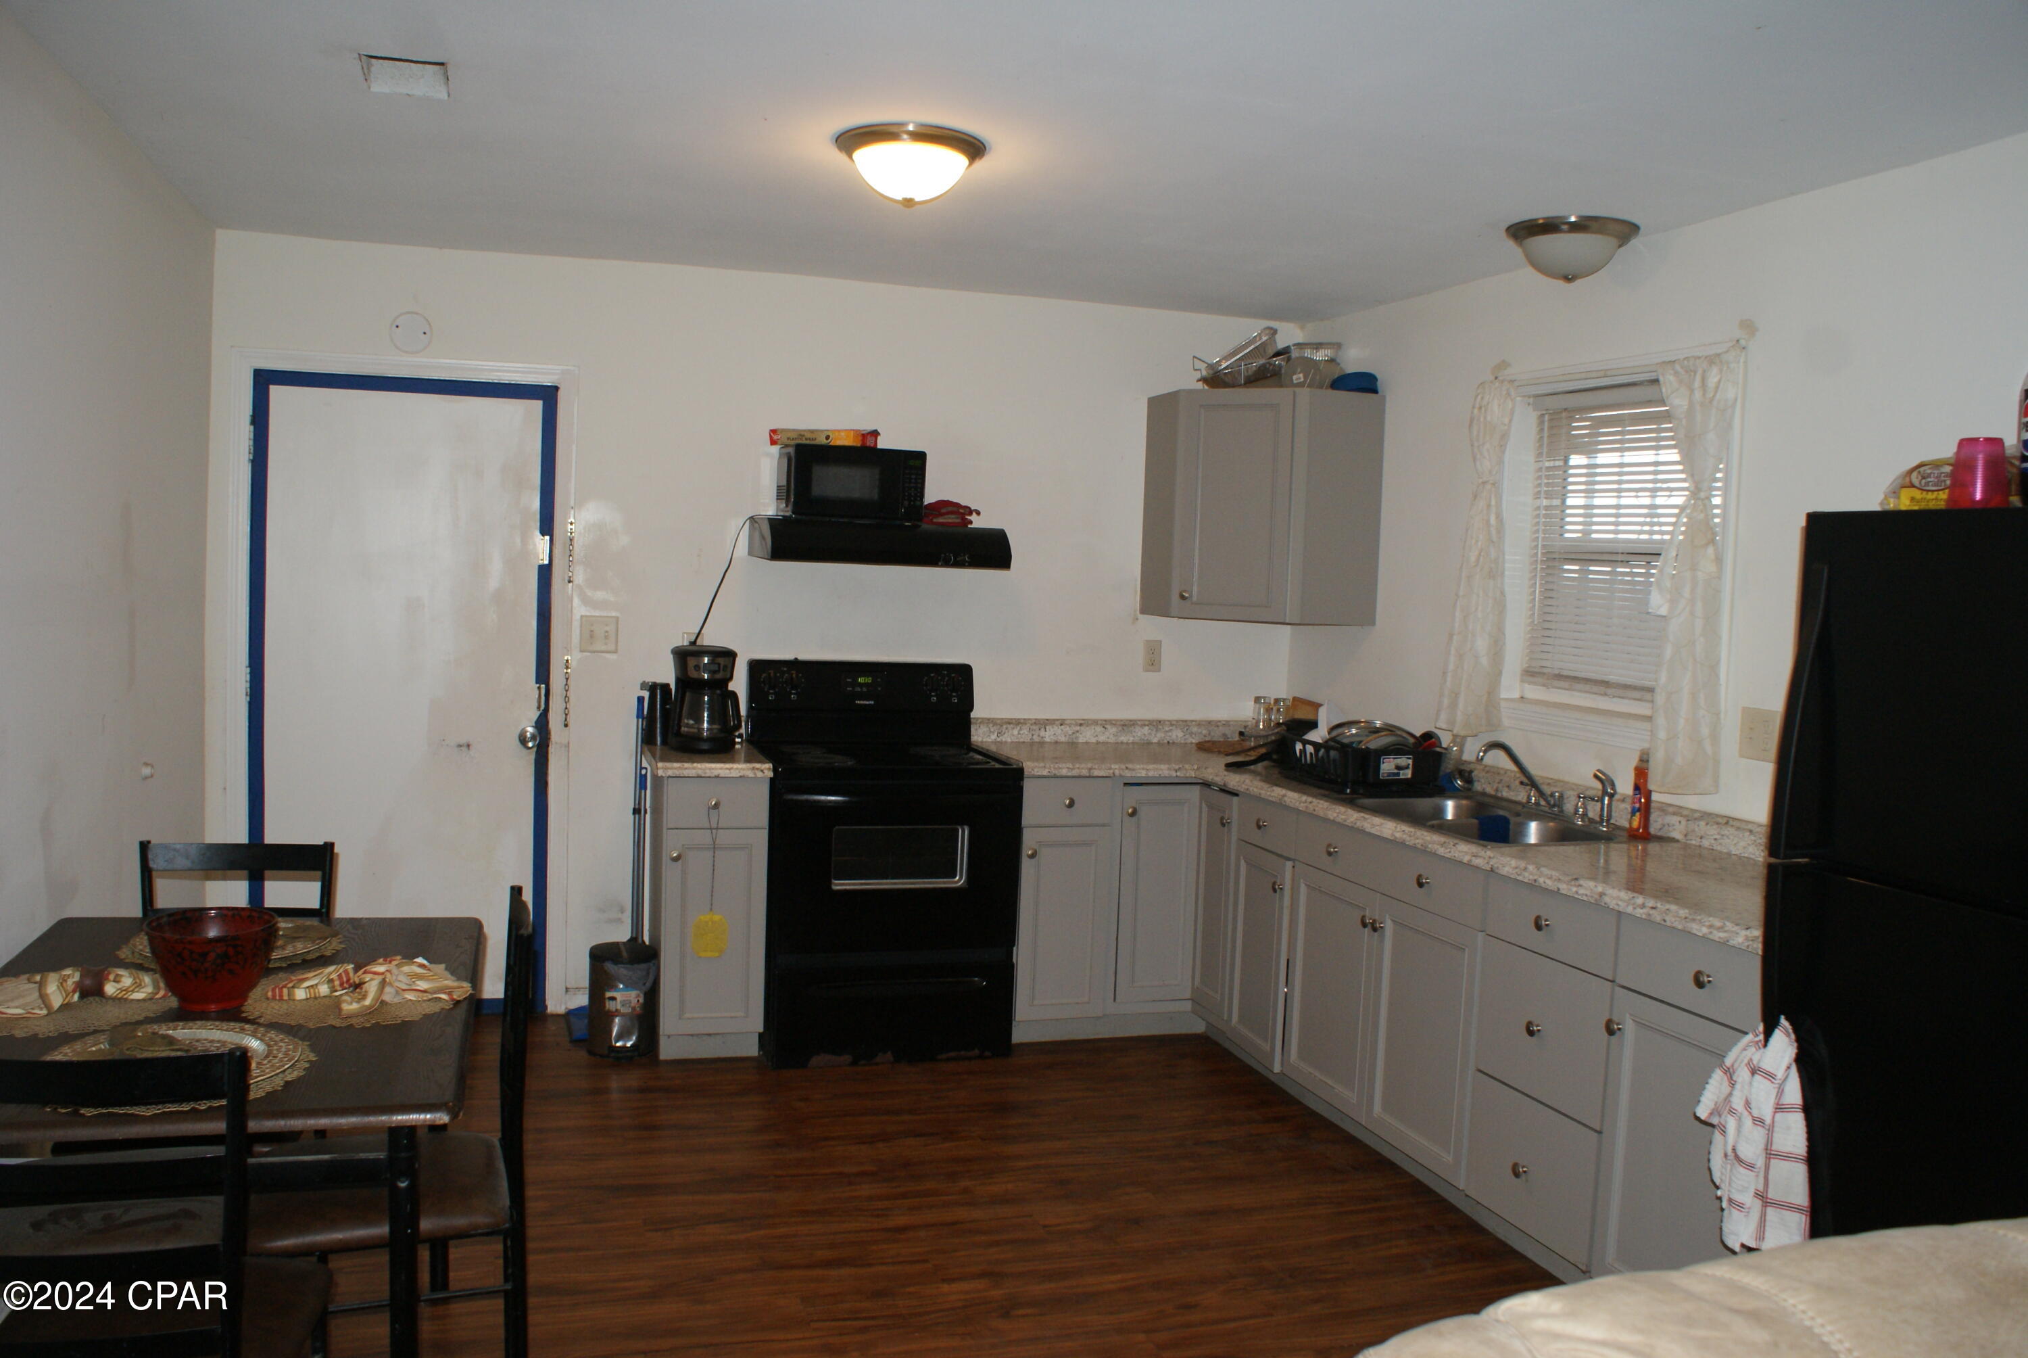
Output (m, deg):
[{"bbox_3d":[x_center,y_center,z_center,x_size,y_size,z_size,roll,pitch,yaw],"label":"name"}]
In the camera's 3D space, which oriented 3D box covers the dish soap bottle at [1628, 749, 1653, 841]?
[{"bbox_3d":[1.554,0.284,3.757,0.045,0.216,0.062,1,4,-18],"label":"dish soap bottle"}]

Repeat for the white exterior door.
[{"bbox_3d":[-1.924,0.073,4.838,0.895,2.030,0.050,1,4,-19],"label":"white exterior door"}]

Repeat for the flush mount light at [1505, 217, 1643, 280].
[{"bbox_3d":[1.447,-1.098,3.947,0.345,0.140,0.345,1,4,-19],"label":"flush mount light"}]

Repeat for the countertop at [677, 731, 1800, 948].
[{"bbox_3d":[0.369,0.356,3.894,2.380,0.050,3.080,1,4,-18],"label":"countertop"}]

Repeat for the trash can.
[{"bbox_3d":[-1.192,0.978,4.631,0.208,0.325,0.235,1,4,-18],"label":"trash can"}]

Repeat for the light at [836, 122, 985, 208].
[{"bbox_3d":[-0.231,-1.121,3.393,0.335,0.135,0.335,2,4,0],"label":"light"}]

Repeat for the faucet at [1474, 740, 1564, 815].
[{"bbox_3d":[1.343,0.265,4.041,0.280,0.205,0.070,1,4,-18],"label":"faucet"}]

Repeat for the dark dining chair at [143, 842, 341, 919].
[{"bbox_3d":[-1.542,0.788,2.948,0.400,0.890,0.450,1,4,-15],"label":"dark dining chair"}]

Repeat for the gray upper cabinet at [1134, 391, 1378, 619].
[{"bbox_3d":[0.914,-0.593,5.383,0.860,0.770,0.645,4,4,27],"label":"gray upper cabinet"}]

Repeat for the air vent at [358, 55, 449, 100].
[{"bbox_3d":[-1.225,-1.214,3.070,0.165,0.030,0.245,1,4,-19],"label":"air vent"}]

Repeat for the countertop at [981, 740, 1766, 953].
[{"bbox_3d":[0.896,0.372,4.173,1.220,0.042,3.120,1,4,-19],"label":"countertop"}]

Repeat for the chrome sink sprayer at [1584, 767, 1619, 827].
[{"bbox_3d":[1.503,0.306,3.892,0.065,0.149,0.045,1,4,-18],"label":"chrome sink sprayer"}]

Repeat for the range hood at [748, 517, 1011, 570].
[{"bbox_3d":[-0.458,-0.453,5.064,0.780,0.138,0.450,1,4,-19],"label":"range hood"}]

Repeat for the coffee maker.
[{"bbox_3d":[-1.004,0.060,4.922,0.220,0.340,0.230,0,4,-24],"label":"coffee maker"}]

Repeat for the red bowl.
[{"bbox_3d":[-1.317,0.465,2.511,0.220,0.135,0.220,1,4,-19],"label":"red bowl"}]

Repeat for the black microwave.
[{"bbox_3d":[-0.537,-0.625,4.960,0.425,0.235,0.335,1,4,-18],"label":"black microwave"}]

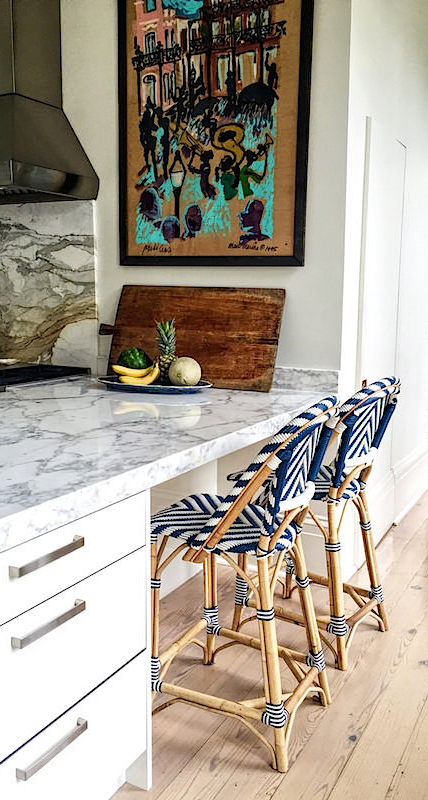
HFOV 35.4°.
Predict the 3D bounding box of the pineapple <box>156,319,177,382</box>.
[{"bbox_3d":[-0.205,-0.214,2.959,0.094,0.289,0.094,1,9,0],"label":"pineapple"}]

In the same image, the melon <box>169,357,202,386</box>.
[{"bbox_3d":[-0.118,-0.118,2.829,0.138,0.135,0.138,1,9,0],"label":"melon"}]

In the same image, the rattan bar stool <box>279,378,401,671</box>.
[{"bbox_3d":[0.425,0.417,2.613,0.555,1.045,0.460,8,12,37],"label":"rattan bar stool"}]

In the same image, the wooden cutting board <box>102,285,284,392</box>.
[{"bbox_3d":[-0.144,-0.302,3.154,0.980,0.454,0.030,6,-6,29],"label":"wooden cutting board"}]

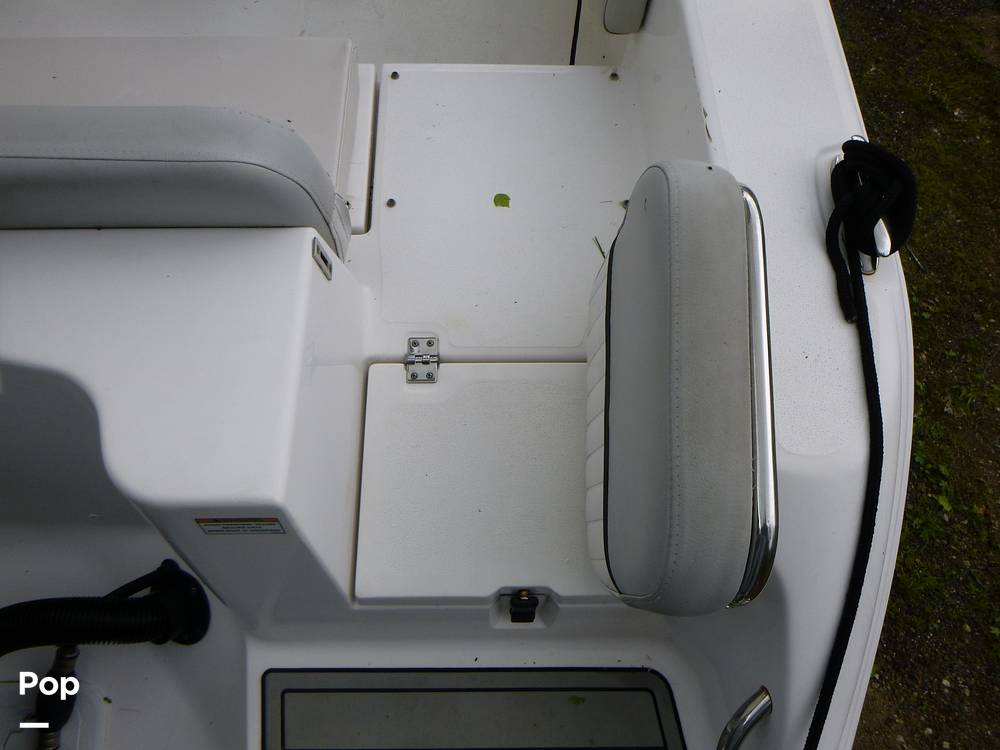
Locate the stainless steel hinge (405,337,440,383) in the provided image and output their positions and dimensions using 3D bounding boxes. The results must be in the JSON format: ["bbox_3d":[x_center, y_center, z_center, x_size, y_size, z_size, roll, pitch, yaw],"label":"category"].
[{"bbox_3d":[-0.108,-0.021,1.000,0.043,0.012,0.066,0,67,0],"label":"stainless steel hinge"}]

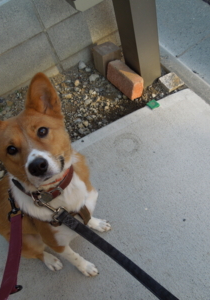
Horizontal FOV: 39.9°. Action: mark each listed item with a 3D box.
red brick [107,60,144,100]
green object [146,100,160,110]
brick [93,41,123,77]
[{"bbox_3d":[0.098,-0.344,1.403,0.063,0.097,0.210,-22,51,-23],"label":"red brick"},{"bbox_3d":[0.221,-0.213,1.339,0.042,0.010,0.042,-28,57,-11],"label":"green object"},{"bbox_3d":[0.011,-0.465,1.482,0.104,0.119,0.095,-31,51,-19],"label":"brick"}]

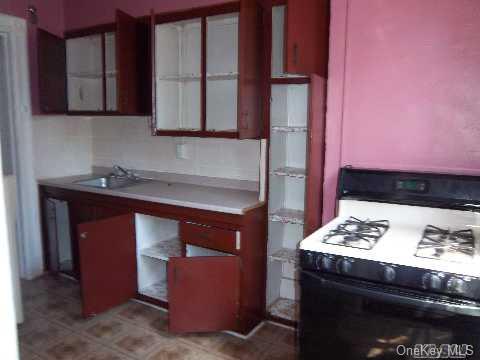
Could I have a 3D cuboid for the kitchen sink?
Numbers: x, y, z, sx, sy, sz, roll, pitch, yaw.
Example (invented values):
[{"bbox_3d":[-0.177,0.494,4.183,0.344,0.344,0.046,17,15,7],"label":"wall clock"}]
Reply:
[{"bbox_3d":[-1.248,0.104,3.732,0.560,0.165,0.510,5,9,31],"label":"kitchen sink"}]

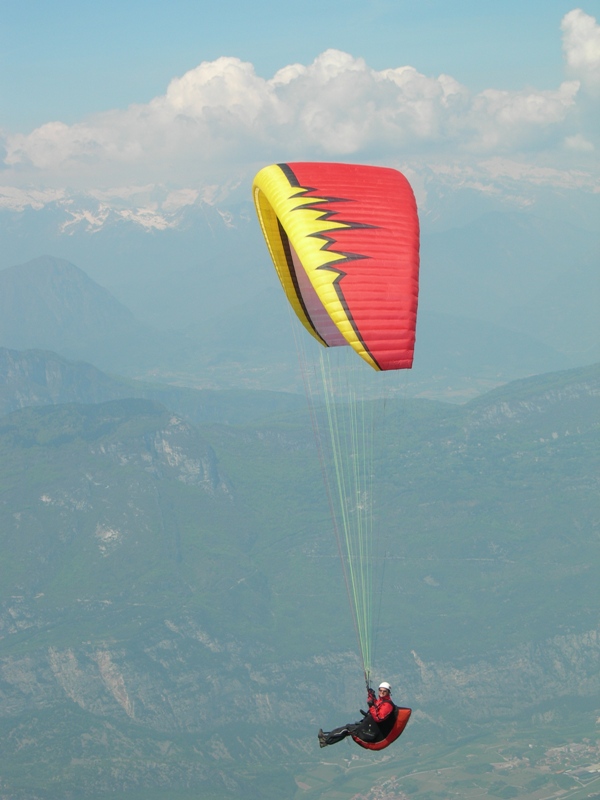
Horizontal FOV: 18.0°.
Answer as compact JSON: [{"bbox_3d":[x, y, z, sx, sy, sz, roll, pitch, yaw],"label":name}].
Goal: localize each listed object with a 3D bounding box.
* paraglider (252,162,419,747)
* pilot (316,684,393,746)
[{"bbox_3d":[0.500,0.970,29.800,2.650,9.200,8.800,0,6,-5],"label":"paraglider"},{"bbox_3d":[0.900,5.000,30.200,1.200,0.980,0.560,-1,6,-9],"label":"pilot"}]

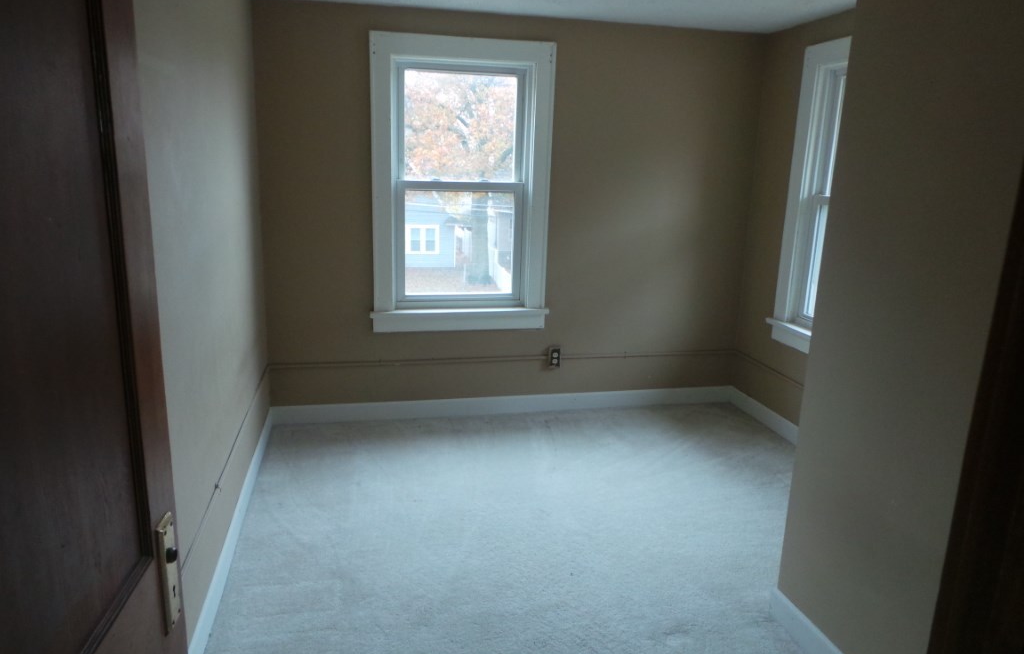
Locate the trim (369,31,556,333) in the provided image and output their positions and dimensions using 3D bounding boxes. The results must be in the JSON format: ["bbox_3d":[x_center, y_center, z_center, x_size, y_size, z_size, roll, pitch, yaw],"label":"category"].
[{"bbox_3d":[-0.278,-0.777,3.891,1.053,1.641,0.110,-1,14,-12],"label":"trim"}]

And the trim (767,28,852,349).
[{"bbox_3d":[1.724,-0.628,3.507,0.130,1.656,1.030,-1,14,-12],"label":"trim"}]

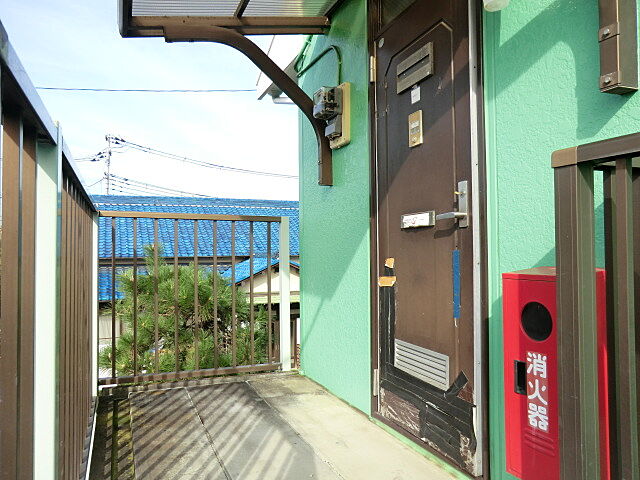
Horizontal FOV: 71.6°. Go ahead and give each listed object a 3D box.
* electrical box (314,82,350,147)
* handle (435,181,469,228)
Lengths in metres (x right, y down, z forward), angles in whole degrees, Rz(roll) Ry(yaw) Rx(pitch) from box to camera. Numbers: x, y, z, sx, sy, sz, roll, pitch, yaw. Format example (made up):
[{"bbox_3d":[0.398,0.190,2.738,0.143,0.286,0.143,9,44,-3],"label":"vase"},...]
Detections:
[{"bbox_3d":[0.064,-0.717,2.592,0.165,0.351,0.170,0,-1,-24],"label":"electrical box"},{"bbox_3d":[0.514,-0.132,1.713,0.060,0.170,0.133,0,-1,-24],"label":"handle"}]

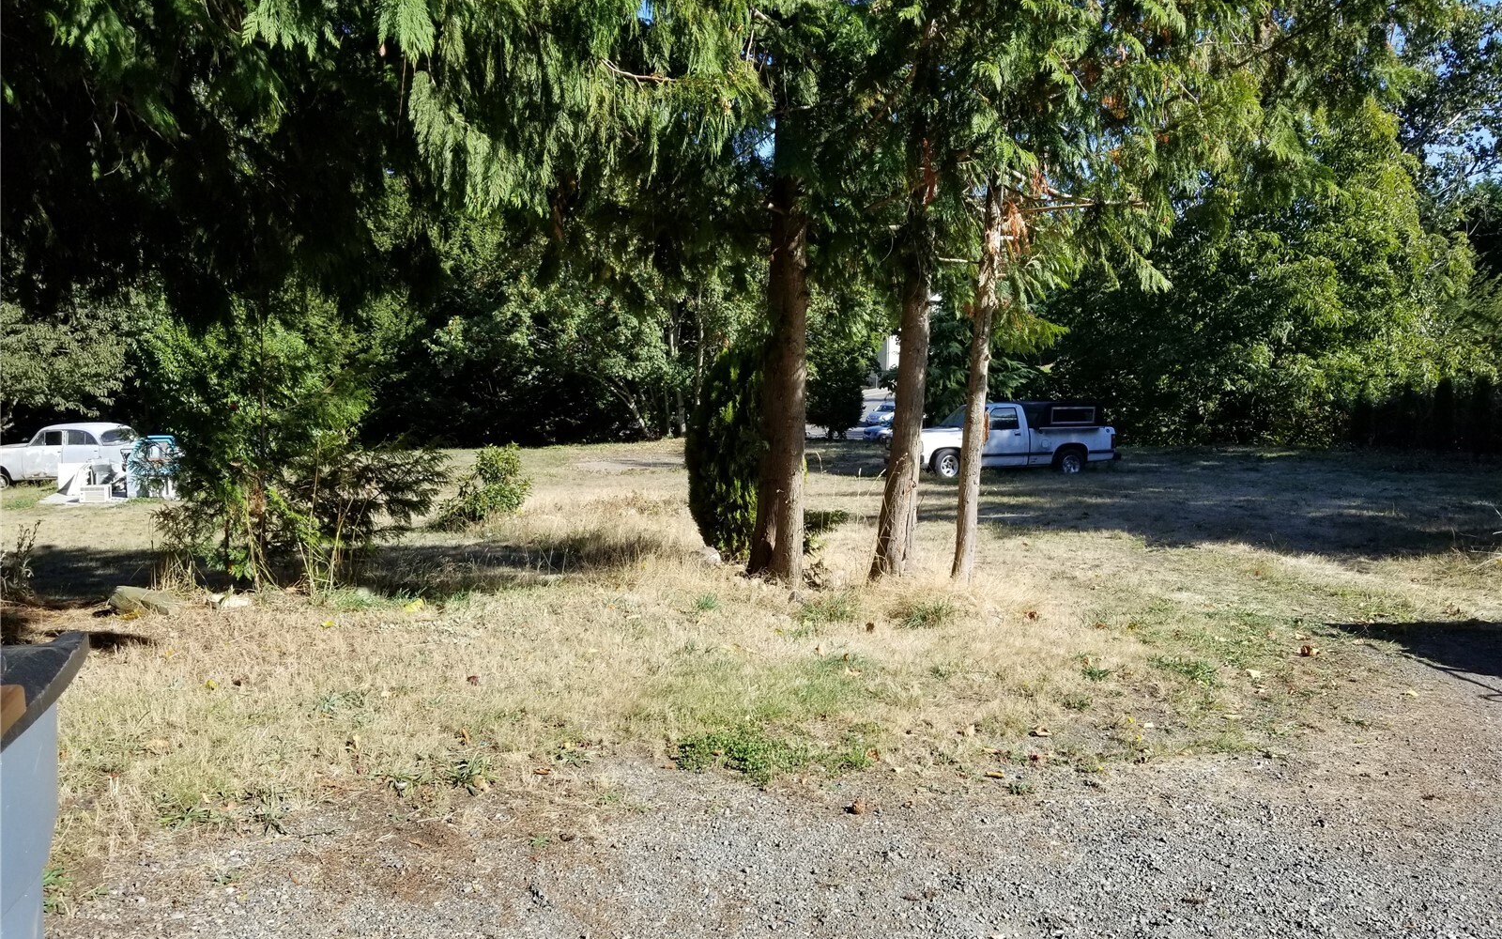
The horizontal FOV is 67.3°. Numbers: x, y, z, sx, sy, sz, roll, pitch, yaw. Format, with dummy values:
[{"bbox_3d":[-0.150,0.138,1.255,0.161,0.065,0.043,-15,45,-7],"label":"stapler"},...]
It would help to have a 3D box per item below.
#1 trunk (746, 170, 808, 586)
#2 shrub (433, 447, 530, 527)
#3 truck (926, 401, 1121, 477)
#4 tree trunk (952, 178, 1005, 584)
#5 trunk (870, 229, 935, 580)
[{"bbox_3d":[0.276,-0.807,10.047,0.450,3.680,0.420,1,3,0],"label":"trunk"},{"bbox_3d":[-3.636,0.231,15.300,1.300,1.160,1.150,0,3,0],"label":"shrub"},{"bbox_3d":[5.330,-0.610,24.100,4.750,1.650,1.740,-1,3,-16],"label":"truck"},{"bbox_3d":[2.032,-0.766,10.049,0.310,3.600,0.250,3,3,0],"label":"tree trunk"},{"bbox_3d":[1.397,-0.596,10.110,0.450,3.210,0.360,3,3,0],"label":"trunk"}]

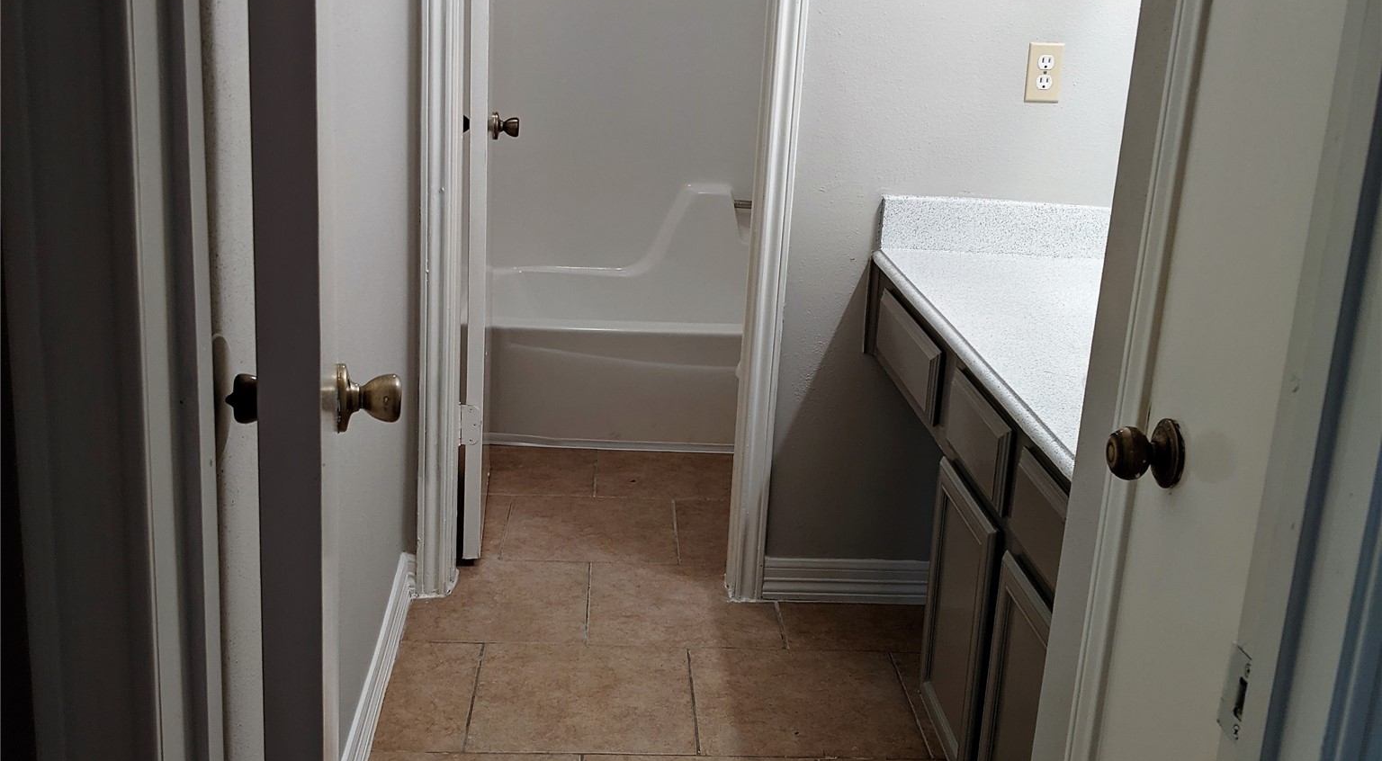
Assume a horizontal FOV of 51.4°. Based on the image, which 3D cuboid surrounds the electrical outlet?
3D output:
[{"bbox_3d":[0.704,-0.612,2.864,0.070,0.115,0.008,2,17,-4],"label":"electrical outlet"}]

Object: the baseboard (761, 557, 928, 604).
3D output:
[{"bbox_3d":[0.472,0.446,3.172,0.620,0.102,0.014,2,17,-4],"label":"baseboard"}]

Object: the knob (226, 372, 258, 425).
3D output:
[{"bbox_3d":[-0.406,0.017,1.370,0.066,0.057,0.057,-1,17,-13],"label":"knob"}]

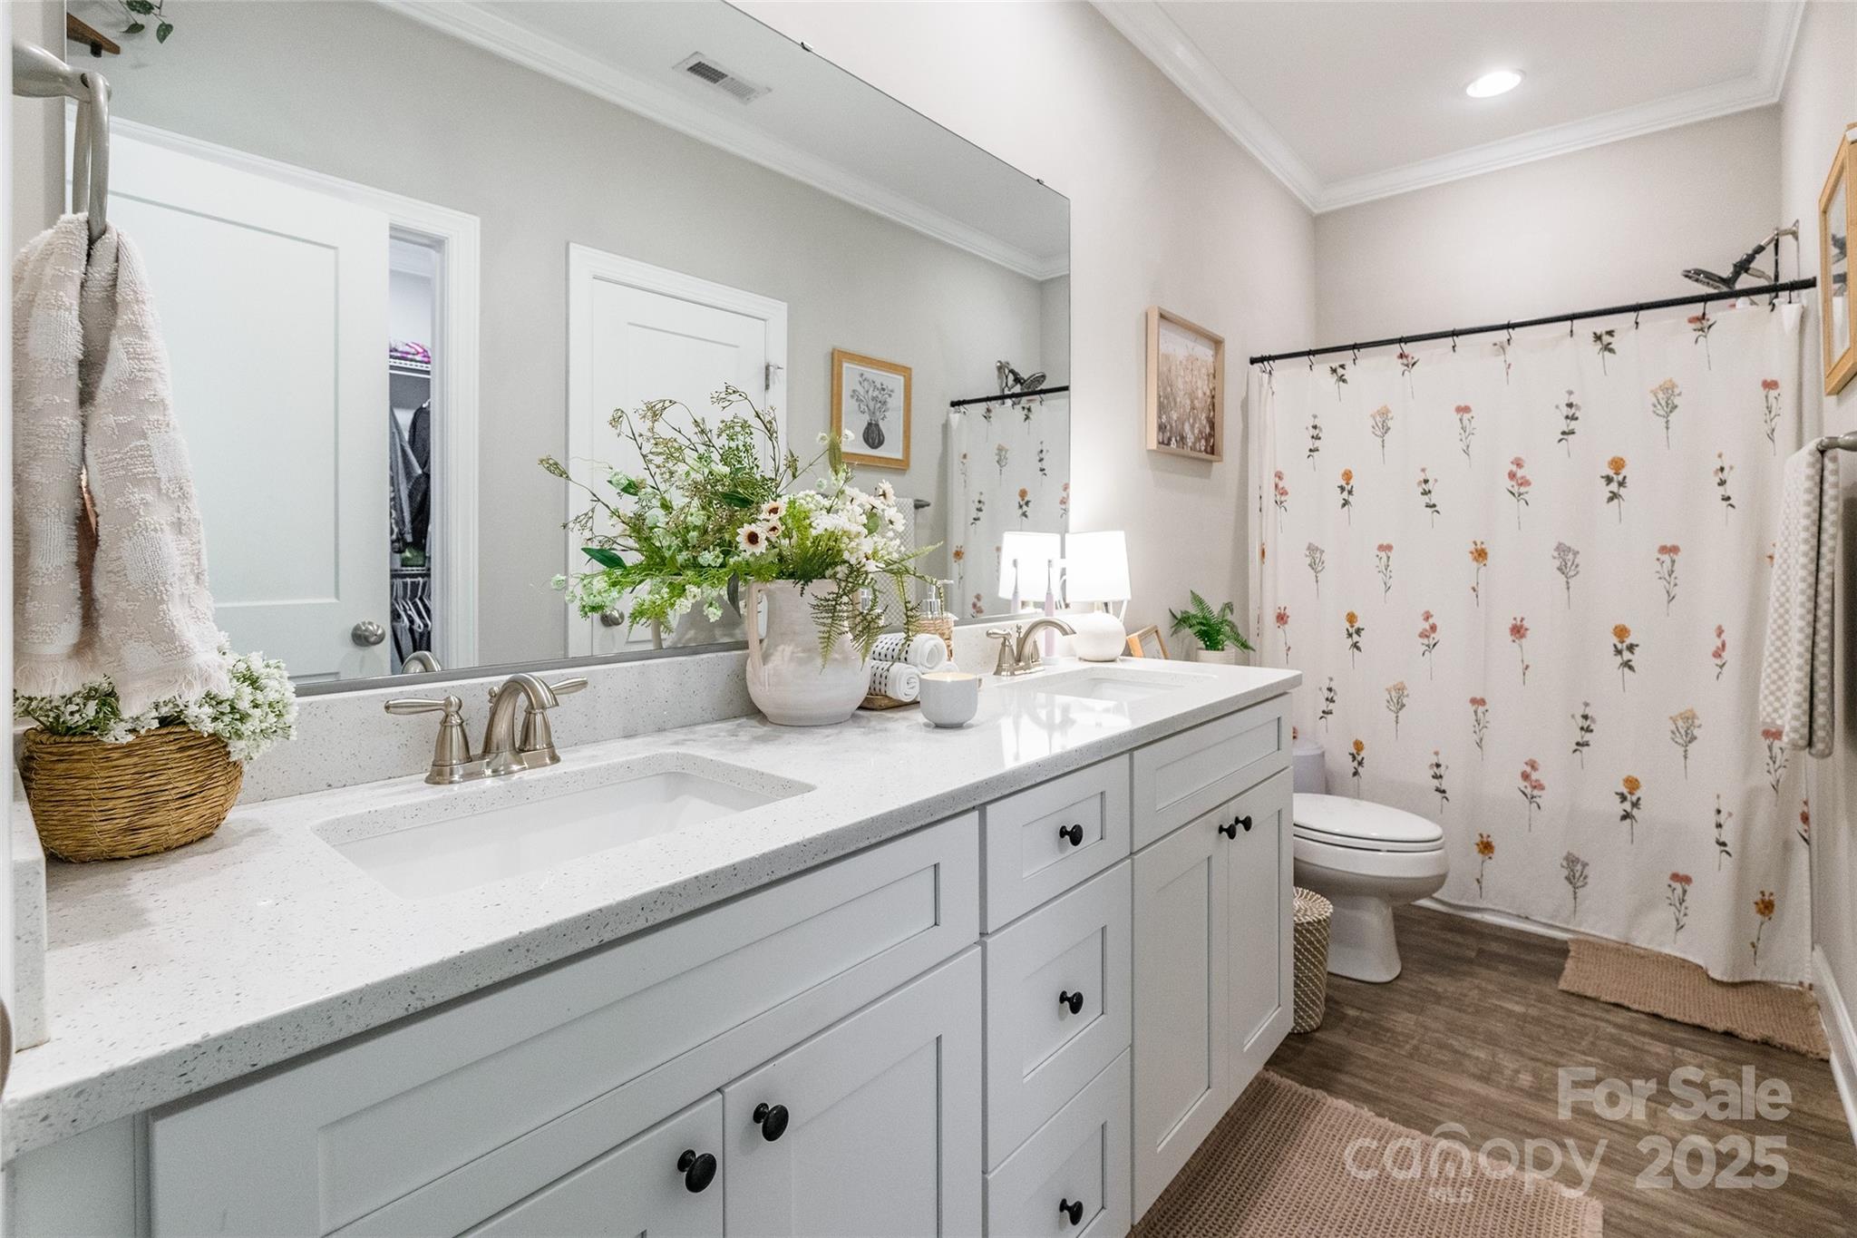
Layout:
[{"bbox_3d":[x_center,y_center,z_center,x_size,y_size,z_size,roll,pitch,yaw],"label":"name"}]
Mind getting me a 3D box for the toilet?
[{"bbox_3d":[1.149,0.623,2.523,0.740,0.740,0.440,4,6,42],"label":"toilet"}]

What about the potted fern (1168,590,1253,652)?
[{"bbox_3d":[0.928,0.052,2.691,0.235,0.290,0.240,4,6,42],"label":"potted fern"}]

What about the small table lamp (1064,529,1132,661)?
[{"bbox_3d":[0.441,-0.064,2.150,0.170,0.330,0.170,0,5,0],"label":"small table lamp"}]

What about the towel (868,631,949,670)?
[{"bbox_3d":[-0.055,0.050,1.569,0.190,0.073,0.078,4,6,42],"label":"towel"}]

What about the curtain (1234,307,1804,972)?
[{"bbox_3d":[1.792,0.006,2.693,1.490,1.820,0.130,4,6,42],"label":"curtain"}]

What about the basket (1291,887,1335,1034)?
[{"bbox_3d":[0.962,0.893,2.199,0.235,0.265,0.235,4,6,42],"label":"basket"}]

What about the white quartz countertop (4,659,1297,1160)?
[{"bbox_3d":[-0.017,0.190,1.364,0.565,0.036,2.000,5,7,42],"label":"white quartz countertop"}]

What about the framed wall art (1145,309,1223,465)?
[{"bbox_3d":[0.866,-0.776,2.759,0.045,0.435,0.490,4,6,42],"label":"framed wall art"}]

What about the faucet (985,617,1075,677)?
[{"bbox_3d":[0.256,0.059,1.915,0.158,0.128,0.245,4,6,42],"label":"faucet"}]

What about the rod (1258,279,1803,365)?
[{"bbox_3d":[1.834,-0.958,2.733,1.510,0.030,0.030,4,6,42],"label":"rod"}]

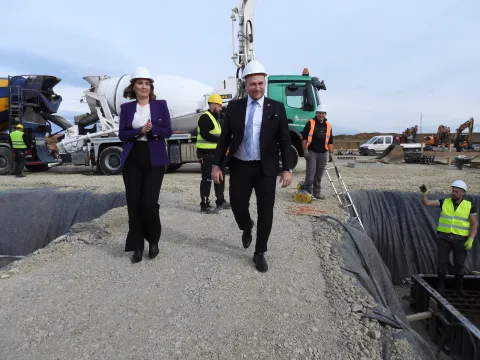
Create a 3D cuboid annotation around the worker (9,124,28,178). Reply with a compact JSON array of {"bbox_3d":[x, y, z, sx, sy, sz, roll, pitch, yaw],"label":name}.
[{"bbox_3d":[-7.411,-0.964,11.161,0.580,1.790,0.420,-1,6,-6],"label":"worker"}]

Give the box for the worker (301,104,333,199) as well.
[{"bbox_3d":[1.489,-0.545,6.479,0.620,1.810,0.420,1,6,6],"label":"worker"}]

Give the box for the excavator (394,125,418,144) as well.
[{"bbox_3d":[23.985,-5.787,47.655,4.300,3.600,2.100,-3,7,-30],"label":"excavator"}]

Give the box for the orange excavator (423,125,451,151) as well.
[{"bbox_3d":[28.865,-5.993,48.639,4.900,3.800,2.300,-3,7,-30],"label":"orange excavator"}]

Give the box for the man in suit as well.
[{"bbox_3d":[0.115,-0.157,3.071,0.720,1.860,0.680,0,6,2],"label":"man in suit"}]

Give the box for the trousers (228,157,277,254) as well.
[{"bbox_3d":[0.116,0.202,3.099,0.420,0.940,0.620,0,6,2],"label":"trousers"}]

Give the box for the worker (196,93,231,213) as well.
[{"bbox_3d":[-0.393,-0.397,5.227,0.520,1.820,0.520,2,7,21],"label":"worker"}]

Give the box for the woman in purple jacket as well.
[{"bbox_3d":[-0.873,-0.137,3.073,0.490,1.760,0.420,0,6,-5],"label":"woman in purple jacket"}]

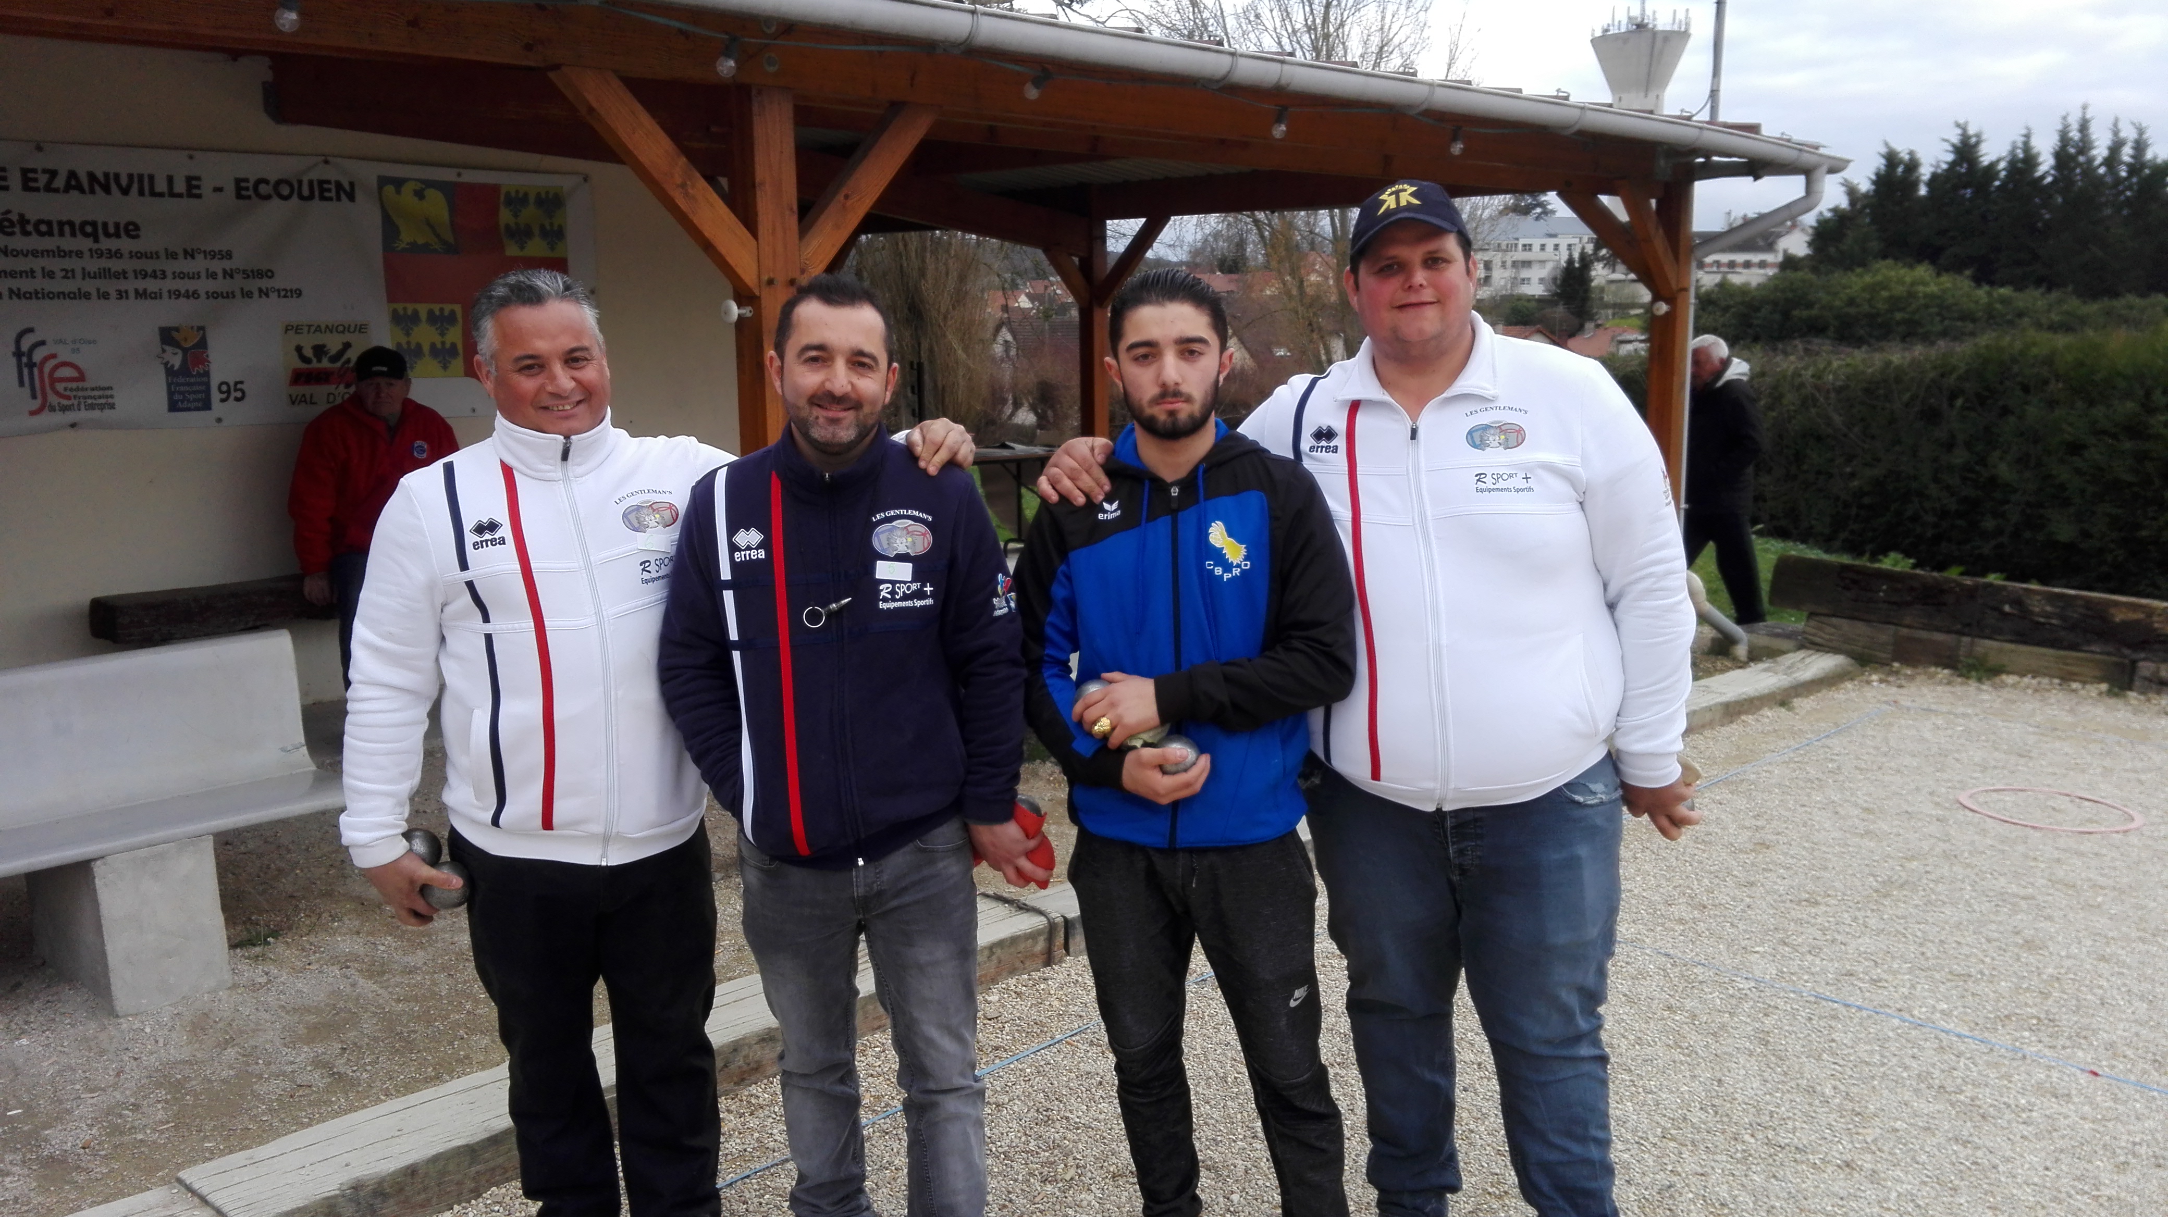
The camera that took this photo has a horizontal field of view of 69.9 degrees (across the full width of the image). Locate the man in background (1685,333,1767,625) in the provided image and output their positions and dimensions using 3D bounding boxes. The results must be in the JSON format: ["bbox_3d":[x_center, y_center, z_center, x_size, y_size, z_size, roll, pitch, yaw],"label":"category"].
[{"bbox_3d":[3.226,-0.601,8.201,0.620,1.690,0.560,-7,12,-31],"label":"man in background"}]

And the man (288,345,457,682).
[{"bbox_3d":[-2.381,-0.242,5.451,0.640,1.340,0.800,-6,12,-30],"label":"man"}]

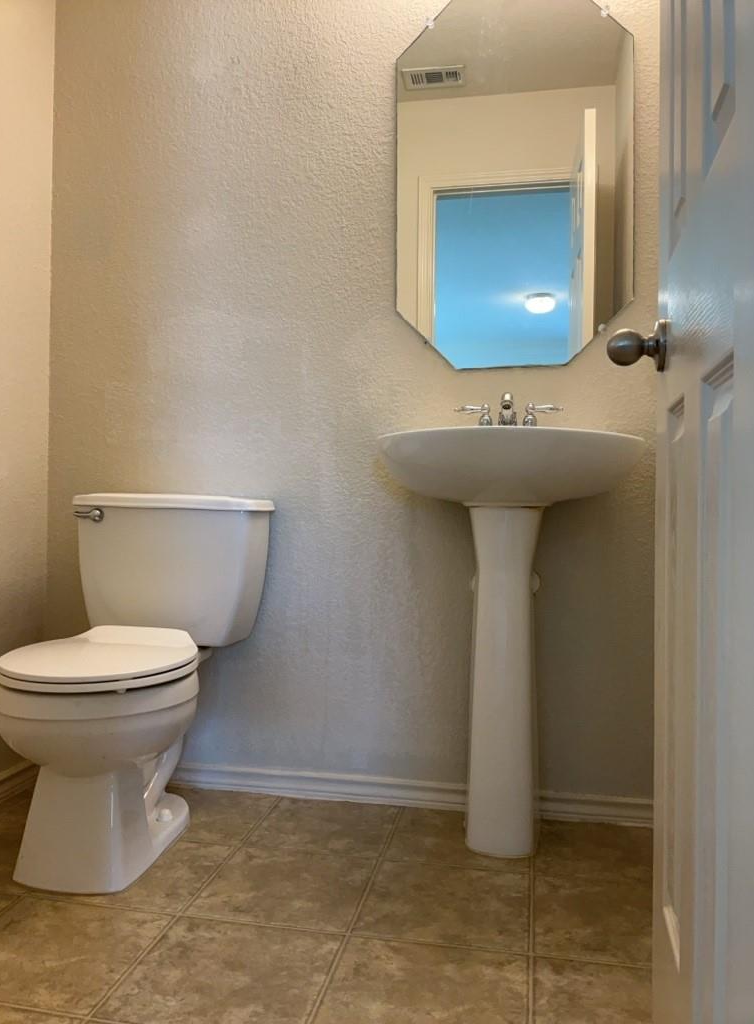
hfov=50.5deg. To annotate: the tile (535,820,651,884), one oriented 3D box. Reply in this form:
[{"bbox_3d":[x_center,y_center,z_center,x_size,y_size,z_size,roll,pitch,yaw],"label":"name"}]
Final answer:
[{"bbox_3d":[0.483,0.733,1.721,0.292,0.010,0.307,1,-1,11],"label":"tile"}]

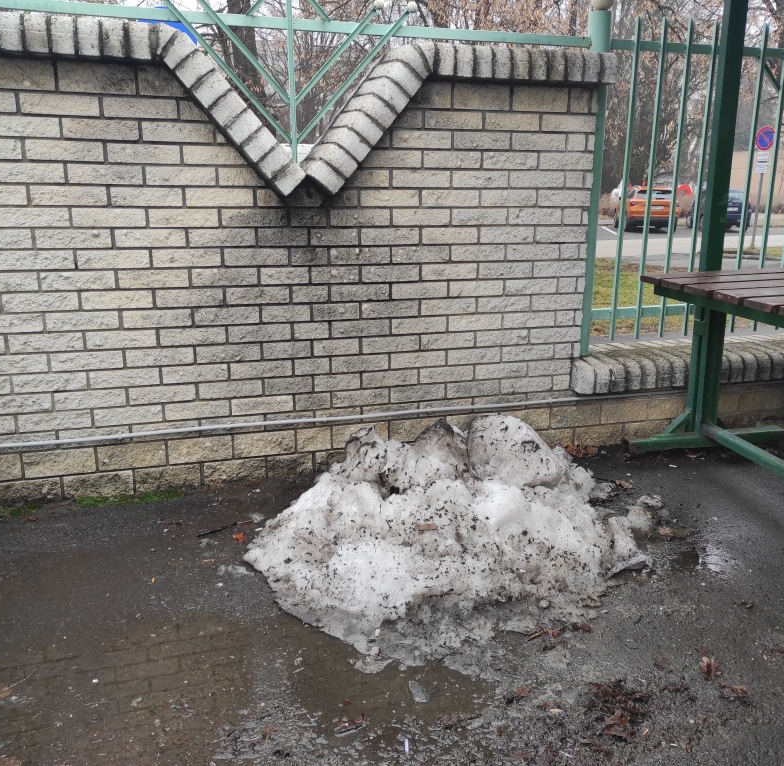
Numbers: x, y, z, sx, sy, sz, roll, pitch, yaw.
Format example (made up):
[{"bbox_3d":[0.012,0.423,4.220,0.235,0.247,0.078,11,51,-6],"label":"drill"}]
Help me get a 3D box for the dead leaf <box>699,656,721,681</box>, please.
[{"bbox_3d":[0.932,0.838,2.170,0.062,0.035,0.085,6,16,21],"label":"dead leaf"}]

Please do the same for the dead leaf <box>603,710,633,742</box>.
[{"bbox_3d":[0.591,0.895,1.940,0.080,0.035,0.085,4,15,15],"label":"dead leaf"}]

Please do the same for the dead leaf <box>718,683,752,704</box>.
[{"bbox_3d":[0.958,0.867,2.066,0.105,0.030,0.055,8,16,27],"label":"dead leaf"}]

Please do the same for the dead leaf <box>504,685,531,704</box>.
[{"bbox_3d":[0.351,0.870,2.064,0.090,0.020,0.045,-10,18,-34],"label":"dead leaf"}]

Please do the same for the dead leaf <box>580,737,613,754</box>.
[{"bbox_3d":[0.516,0.920,1.876,0.095,0.020,0.040,7,16,24],"label":"dead leaf"}]

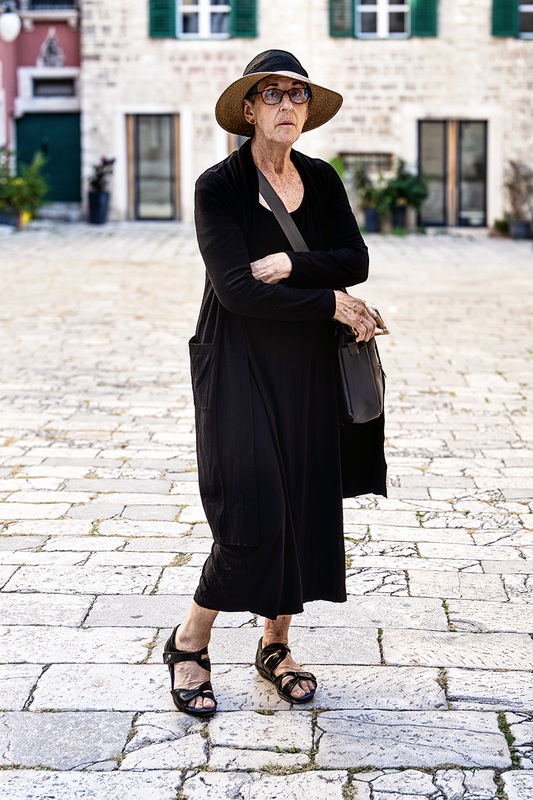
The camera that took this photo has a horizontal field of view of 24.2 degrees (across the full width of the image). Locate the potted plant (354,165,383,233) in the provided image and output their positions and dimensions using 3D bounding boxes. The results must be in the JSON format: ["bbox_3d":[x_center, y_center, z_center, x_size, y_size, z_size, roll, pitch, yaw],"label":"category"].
[{"bbox_3d":[1.879,-3.693,22.800,0.540,1.230,0.520,-1,12,-4],"label":"potted plant"}]

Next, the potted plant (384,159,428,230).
[{"bbox_3d":[2.547,-3.766,22.800,0.820,1.300,0.780,-1,12,-4],"label":"potted plant"}]

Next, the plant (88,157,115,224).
[{"bbox_3d":[-3.117,-3.957,23.500,0.480,1.230,0.470,-1,12,-4],"label":"plant"}]

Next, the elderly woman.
[{"bbox_3d":[0.016,-0.054,3.290,0.520,1.690,0.430,-4,12,-18],"label":"elderly woman"}]

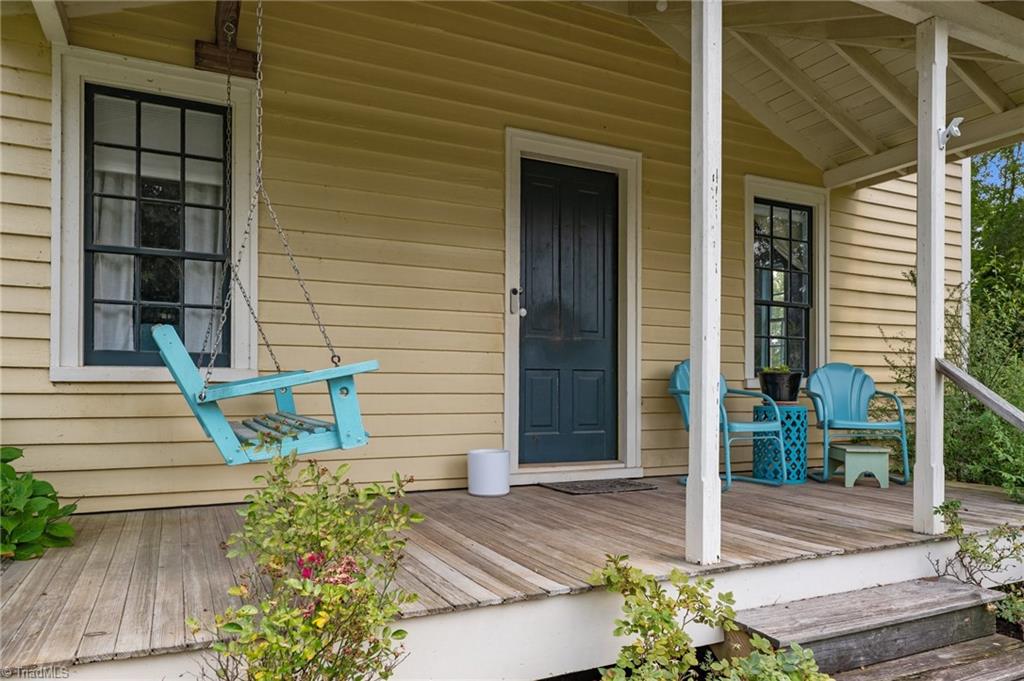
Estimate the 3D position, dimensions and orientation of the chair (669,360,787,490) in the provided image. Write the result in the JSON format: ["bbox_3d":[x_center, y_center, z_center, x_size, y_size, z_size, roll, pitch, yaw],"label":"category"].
[{"bbox_3d":[1.532,0.577,4.884,0.542,0.882,0.622,2,-2,-29],"label":"chair"}]

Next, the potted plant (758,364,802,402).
[{"bbox_3d":[1.977,0.312,5.006,0.316,0.278,0.316,1,-2,-26],"label":"potted plant"}]

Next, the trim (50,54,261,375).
[{"bbox_3d":[-1.903,-0.628,3.705,0.990,1.725,0.075,1,0,-26],"label":"trim"}]

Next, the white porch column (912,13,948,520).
[{"bbox_3d":[1.953,-0.292,3.185,0.101,2.381,0.094,1,0,-26],"label":"white porch column"}]

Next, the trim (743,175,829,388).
[{"bbox_3d":[2.303,-0.461,5.781,0.974,1.735,0.113,1,0,-26],"label":"trim"}]

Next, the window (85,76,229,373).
[{"bbox_3d":[-1.906,-0.586,3.714,0.708,1.459,0.057,1,0,-26],"label":"window"}]

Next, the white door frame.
[{"bbox_3d":[0.445,-0.203,4.870,1.133,2.407,0.123,1,0,-26],"label":"white door frame"}]

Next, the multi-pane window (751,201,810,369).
[{"bbox_3d":[2.325,-0.438,5.829,0.735,1.490,0.066,1,0,-26],"label":"multi-pane window"}]

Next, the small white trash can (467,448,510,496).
[{"bbox_3d":[-0.147,0.833,4.323,0.269,0.270,0.269,1,-2,0],"label":"small white trash can"}]

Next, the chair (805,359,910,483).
[{"bbox_3d":[2.567,0.600,5.159,0.542,0.886,0.622,0,-2,6],"label":"chair"}]

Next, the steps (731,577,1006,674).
[{"bbox_3d":[1.381,1.129,2.662,1.301,0.193,0.358,1,-2,-26],"label":"steps"}]

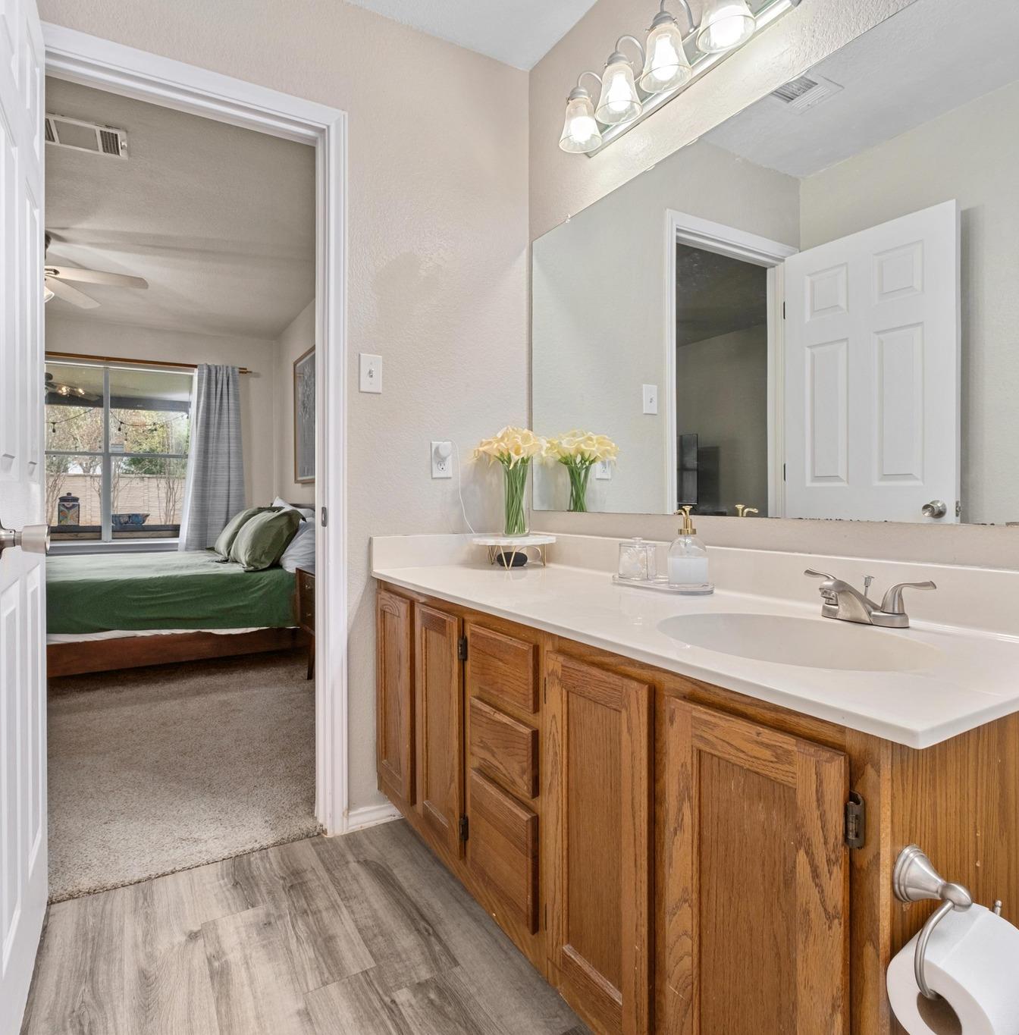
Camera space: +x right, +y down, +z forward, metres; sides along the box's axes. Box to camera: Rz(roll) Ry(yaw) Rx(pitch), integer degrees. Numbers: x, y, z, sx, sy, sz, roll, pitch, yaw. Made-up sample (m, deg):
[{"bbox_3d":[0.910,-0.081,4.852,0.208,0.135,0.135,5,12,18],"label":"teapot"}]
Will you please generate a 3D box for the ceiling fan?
[{"bbox_3d":[-2.725,-1.359,3.620,1.300,0.450,1.300,-1,1,-31],"label":"ceiling fan"}]

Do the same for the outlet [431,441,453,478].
[{"bbox_3d":[-0.212,-0.180,2.046,0.071,0.116,0.012,-1,1,-31],"label":"outlet"}]

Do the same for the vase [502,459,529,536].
[{"bbox_3d":[0.021,-0.062,2.035,0.087,0.235,0.087,0,1,0],"label":"vase"}]

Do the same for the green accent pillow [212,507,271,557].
[{"bbox_3d":[-1.835,0.090,4.482,0.470,0.200,0.660,-47,23,-21],"label":"green accent pillow"}]

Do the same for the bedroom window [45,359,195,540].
[{"bbox_3d":[-3.295,-0.512,5.324,1.450,1.460,0.100,-1,1,-31],"label":"bedroom window"}]

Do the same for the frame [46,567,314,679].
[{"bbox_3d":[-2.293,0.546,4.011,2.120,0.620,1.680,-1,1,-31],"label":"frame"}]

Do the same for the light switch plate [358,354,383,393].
[{"bbox_3d":[-0.411,-0.428,1.928,0.071,0.116,0.012,-1,1,-31],"label":"light switch plate"}]

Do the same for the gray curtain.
[{"bbox_3d":[-2.566,-0.273,5.595,0.570,2.070,0.140,-1,1,-31],"label":"gray curtain"}]

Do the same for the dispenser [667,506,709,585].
[{"bbox_3d":[0.414,0.065,1.495,0.100,0.183,0.094,-1,2,-44],"label":"dispenser"}]

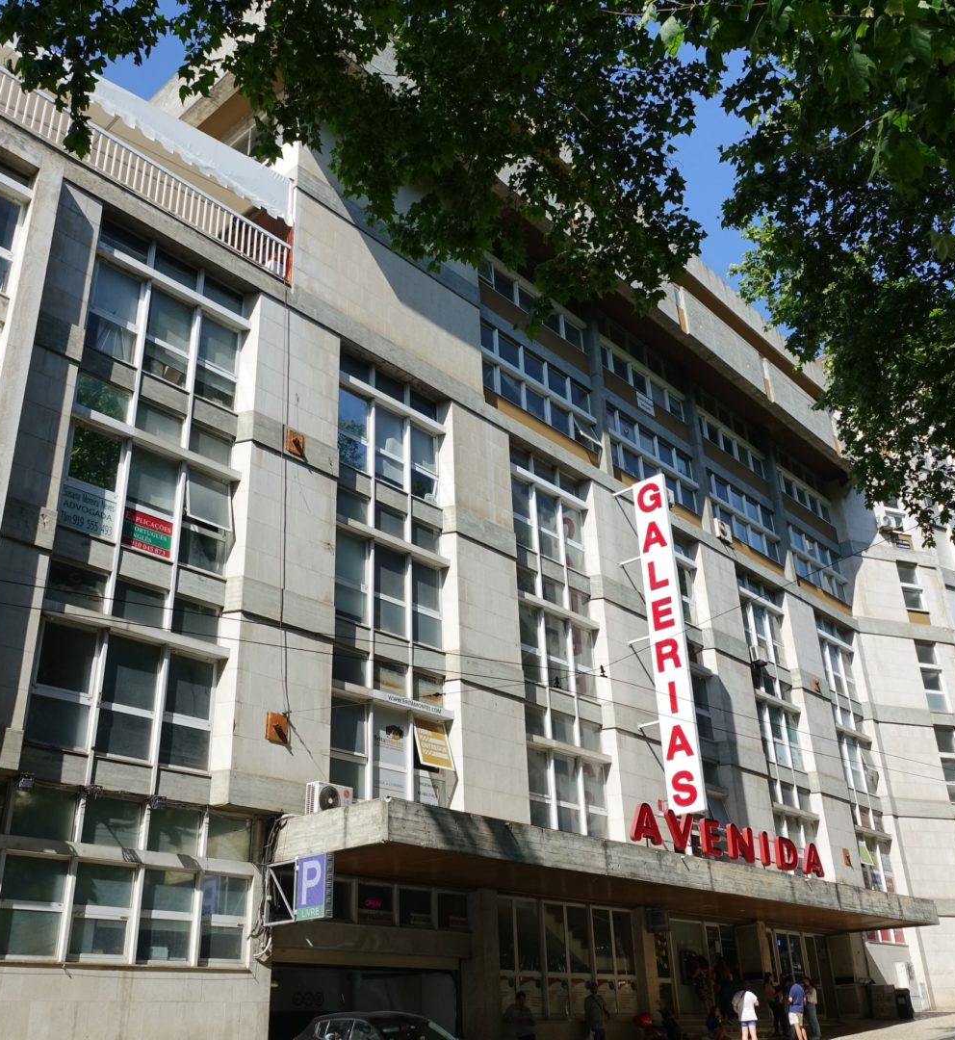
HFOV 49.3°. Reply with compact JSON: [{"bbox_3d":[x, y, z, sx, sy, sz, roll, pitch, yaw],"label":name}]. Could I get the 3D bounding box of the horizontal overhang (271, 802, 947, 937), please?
[{"bbox_3d":[5.680,9.327,26.338,2.760,0.690,24.375,-24,-34,36],"label":"horizontal overhang"}]

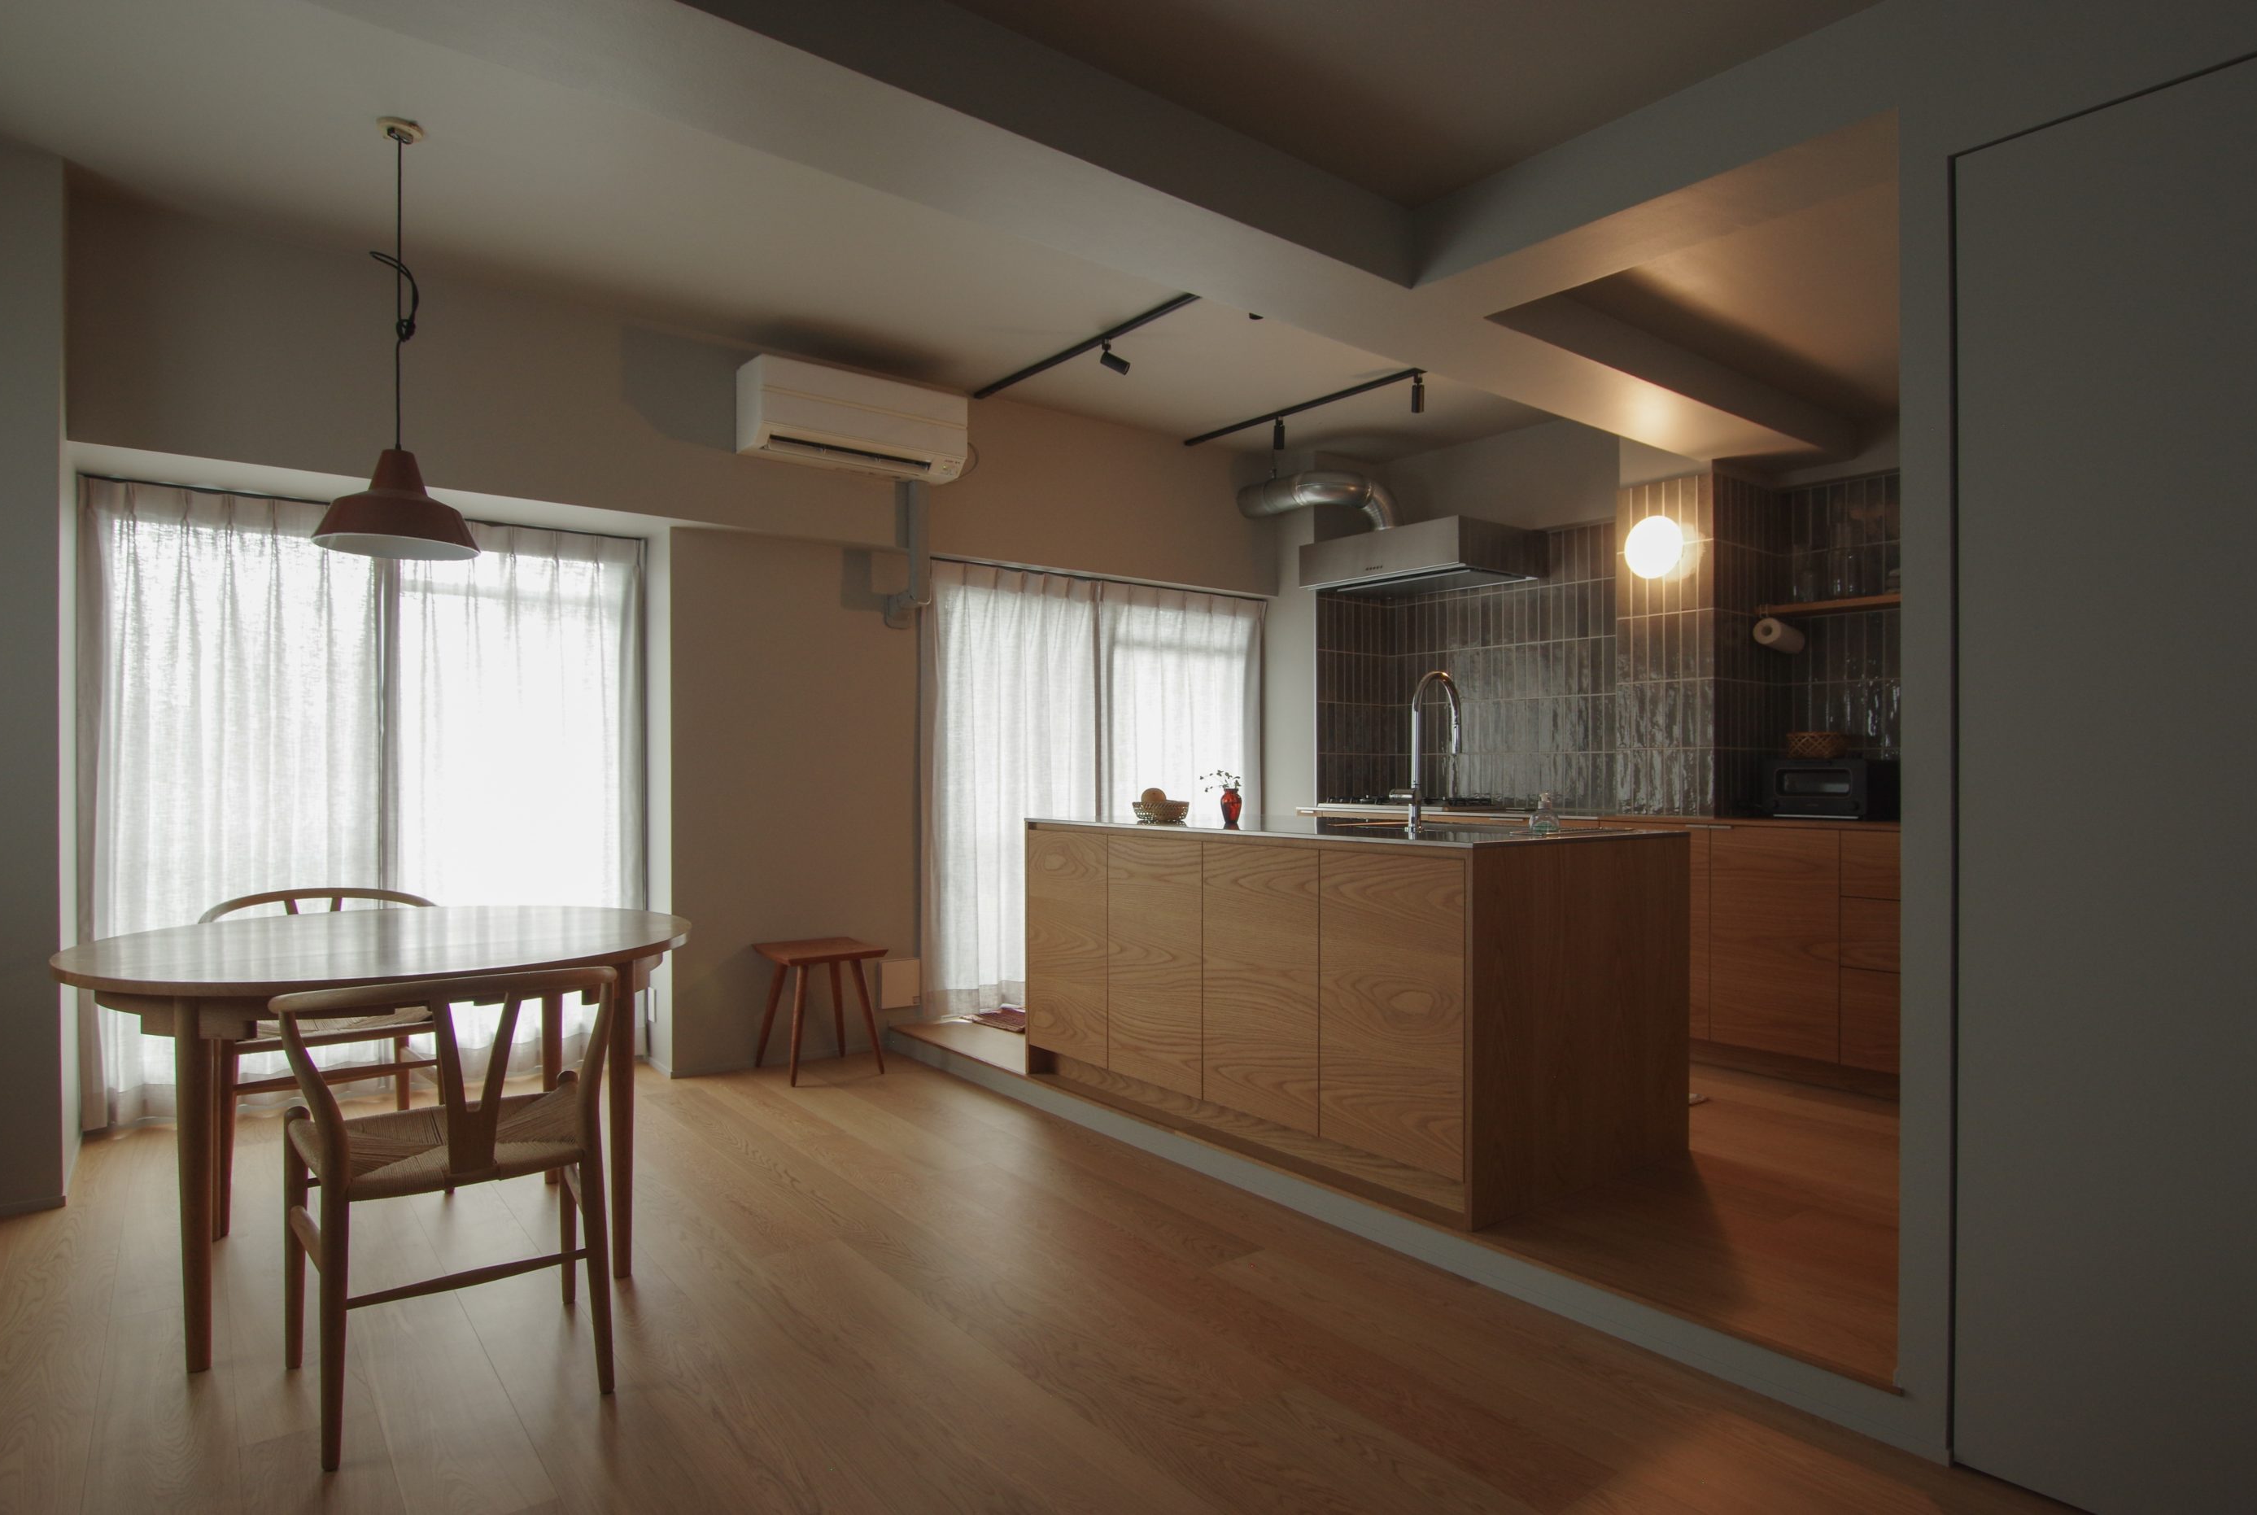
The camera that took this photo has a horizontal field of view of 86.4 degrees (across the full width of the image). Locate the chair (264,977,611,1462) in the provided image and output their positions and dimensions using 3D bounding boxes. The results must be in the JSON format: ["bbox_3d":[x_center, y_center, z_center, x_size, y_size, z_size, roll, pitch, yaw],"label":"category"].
[{"bbox_3d":[-1.208,0.743,2.177,0.550,0.765,0.505,0,-1,-35],"label":"chair"}]

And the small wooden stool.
[{"bbox_3d":[-1.132,0.924,4.410,0.400,0.443,0.400,1,-1,-39],"label":"small wooden stool"}]

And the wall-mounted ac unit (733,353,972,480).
[{"bbox_3d":[-0.986,-1.193,4.346,0.789,0.310,0.250,1,-1,-39],"label":"wall-mounted ac unit"}]

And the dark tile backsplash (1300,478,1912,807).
[{"bbox_3d":[1.840,-0.403,4.944,0.565,1.235,2.338,1,-1,-39],"label":"dark tile backsplash"}]

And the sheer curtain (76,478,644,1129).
[{"bbox_3d":[-2.466,0.146,4.041,1.620,1.968,0.111,1,-1,-39],"label":"sheer curtain"}]

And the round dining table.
[{"bbox_3d":[-1.625,0.765,2.709,1.200,0.727,1.200,0,-1,0],"label":"round dining table"}]

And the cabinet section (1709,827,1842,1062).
[{"bbox_3d":[2.352,0.609,4.149,0.560,0.735,0.412,1,-1,-38],"label":"cabinet section"}]

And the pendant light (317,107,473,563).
[{"bbox_3d":[-1.740,-0.997,2.871,0.339,1.030,0.339,1,-1,-39],"label":"pendant light"}]

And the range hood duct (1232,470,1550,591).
[{"bbox_3d":[1.204,-1.039,5.519,0.831,0.532,1.141,1,-1,-39],"label":"range hood duct"}]

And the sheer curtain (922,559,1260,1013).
[{"bbox_3d":[-0.078,0.123,5.417,1.906,1.853,0.111,1,-1,-39],"label":"sheer curtain"}]

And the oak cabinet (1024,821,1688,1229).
[{"bbox_3d":[0.583,0.627,3.626,0.937,0.849,1.760,1,-1,-39],"label":"oak cabinet"}]

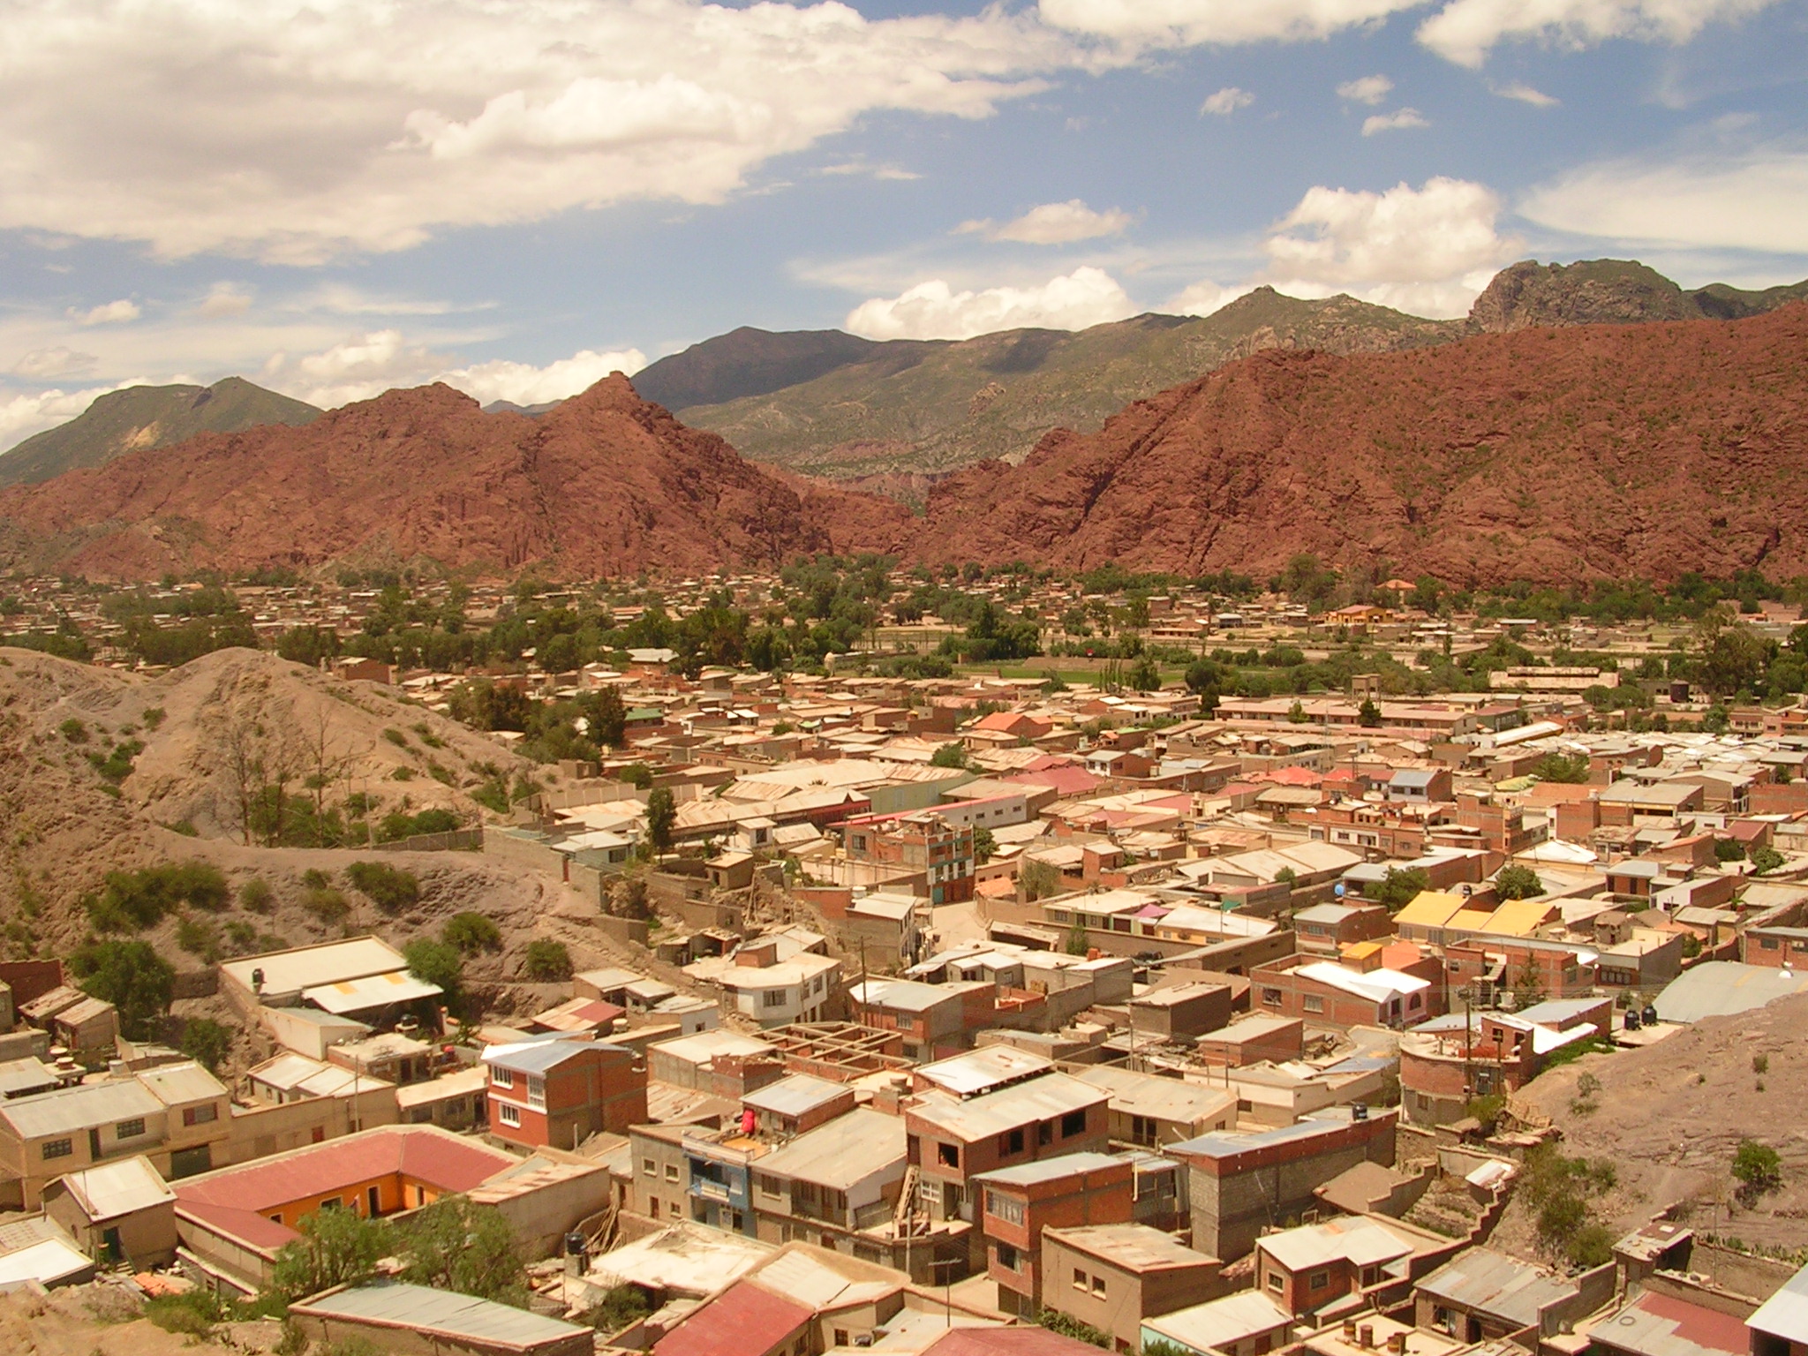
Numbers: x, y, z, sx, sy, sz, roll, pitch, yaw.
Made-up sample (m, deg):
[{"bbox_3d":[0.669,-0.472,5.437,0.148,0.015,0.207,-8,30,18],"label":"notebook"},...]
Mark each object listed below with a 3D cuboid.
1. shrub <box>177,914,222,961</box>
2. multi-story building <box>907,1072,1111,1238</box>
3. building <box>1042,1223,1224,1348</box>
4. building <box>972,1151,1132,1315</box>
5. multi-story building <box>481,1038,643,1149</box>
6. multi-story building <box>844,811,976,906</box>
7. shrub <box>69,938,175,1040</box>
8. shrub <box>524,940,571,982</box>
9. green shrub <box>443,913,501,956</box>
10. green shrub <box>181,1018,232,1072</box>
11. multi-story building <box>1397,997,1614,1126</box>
[{"bbox_3d":[-70.890,26.040,199.420,4.400,4.200,4.200,-1,6,0],"label":"shrub"},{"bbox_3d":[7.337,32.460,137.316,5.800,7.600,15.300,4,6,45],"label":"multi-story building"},{"bbox_3d":[13.370,35.660,116.530,5.900,5.900,9.000,-5,7,-33],"label":"building"},{"bbox_3d":[9.680,34.380,124.340,8.200,8.700,4.900,-5,7,-33],"label":"building"},{"bbox_3d":[-26.125,31.626,153.875,7.700,7.700,10.000,3,6,43],"label":"multi-story building"},{"bbox_3d":[0.640,26.350,293.300,16.500,11.300,10.000,4,8,42],"label":"multi-story building"},{"bbox_3d":[-68.827,27.394,174.565,8.900,8.600,8.200,-3,5,-22],"label":"shrub"},{"bbox_3d":[-35.890,28.360,199.730,4.600,3.900,4.300,-1,6,0],"label":"shrub"},{"bbox_3d":[-42.133,24.990,193.466,5.400,4.000,5.000,-2,5,-13],"label":"green shrub"},{"bbox_3d":[-58.233,30.621,165.801,4.100,4.300,4.000,-2,5,-20],"label":"green shrub"},{"bbox_3d":[42.973,27.550,142.633,10.100,8.100,13.000,3,6,43],"label":"multi-story building"}]

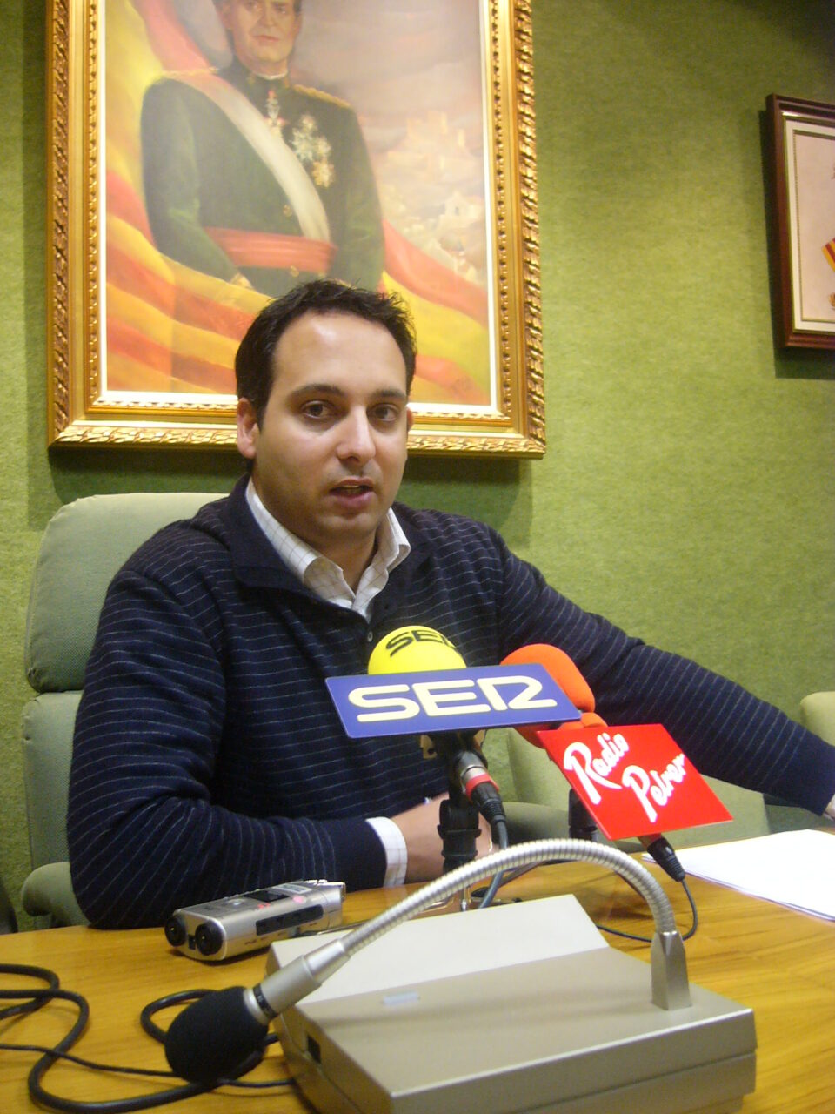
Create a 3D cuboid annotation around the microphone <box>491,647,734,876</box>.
[{"bbox_3d":[0.167,0.194,1.060,0.181,0.266,0.090,5,-51,-42],"label":"microphone"}]

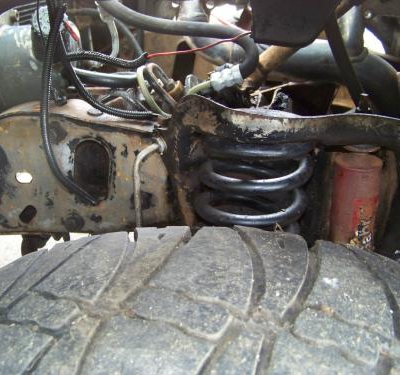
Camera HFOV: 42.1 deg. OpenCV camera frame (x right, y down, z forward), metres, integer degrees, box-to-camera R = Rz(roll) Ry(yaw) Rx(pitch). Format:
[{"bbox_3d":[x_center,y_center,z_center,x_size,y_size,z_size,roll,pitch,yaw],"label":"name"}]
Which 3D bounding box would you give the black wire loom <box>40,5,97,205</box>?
[{"bbox_3d":[-0.168,-0.104,0.675,0.060,0.258,0.040,0,18,0],"label":"black wire loom"}]

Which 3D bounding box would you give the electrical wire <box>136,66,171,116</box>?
[{"bbox_3d":[-0.065,-0.130,0.710,0.045,0.068,0.040,0,18,0],"label":"electrical wire"}]

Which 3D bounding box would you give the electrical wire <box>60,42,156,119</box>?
[{"bbox_3d":[-0.122,-0.149,0.710,0.127,0.102,0.060,0,18,0],"label":"electrical wire"}]

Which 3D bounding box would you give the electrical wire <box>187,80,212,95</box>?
[{"bbox_3d":[-0.001,-0.136,0.705,0.036,0.019,0.018,0,18,0],"label":"electrical wire"}]

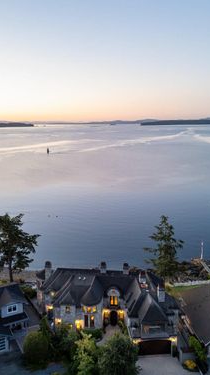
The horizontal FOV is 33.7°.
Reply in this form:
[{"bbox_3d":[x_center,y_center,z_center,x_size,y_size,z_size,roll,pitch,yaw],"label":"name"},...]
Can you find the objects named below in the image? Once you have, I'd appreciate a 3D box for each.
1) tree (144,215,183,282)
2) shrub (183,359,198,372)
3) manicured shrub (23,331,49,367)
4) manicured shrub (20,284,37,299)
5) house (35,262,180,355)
[{"bbox_3d":[12.796,13.762,75.834,8.600,16.000,8.400,0,11,0],"label":"tree"},{"bbox_3d":[12.391,25.427,50.246,2.000,1.100,1.900,0,11,0],"label":"shrub"},{"bbox_3d":[-10.244,23.651,51.846,3.700,4.000,3.700,0,11,0],"label":"manicured shrub"},{"bbox_3d":[-15.904,21.065,71.608,3.800,2.200,3.200,0,11,0],"label":"manicured shrub"},{"bbox_3d":[-0.100,18.977,61.042,23.400,9.800,18.500,1,11,3],"label":"house"}]

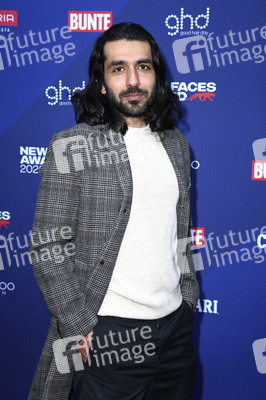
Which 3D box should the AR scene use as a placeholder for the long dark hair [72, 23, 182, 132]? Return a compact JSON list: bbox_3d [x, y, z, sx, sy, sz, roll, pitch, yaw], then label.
[{"bbox_3d":[-0.020,-0.320,1.910,0.280,0.290,0.240,-4,9,-16],"label":"long dark hair"}]

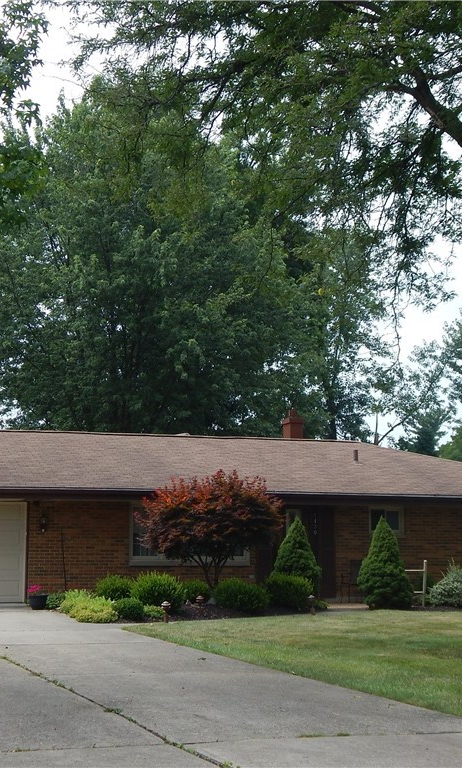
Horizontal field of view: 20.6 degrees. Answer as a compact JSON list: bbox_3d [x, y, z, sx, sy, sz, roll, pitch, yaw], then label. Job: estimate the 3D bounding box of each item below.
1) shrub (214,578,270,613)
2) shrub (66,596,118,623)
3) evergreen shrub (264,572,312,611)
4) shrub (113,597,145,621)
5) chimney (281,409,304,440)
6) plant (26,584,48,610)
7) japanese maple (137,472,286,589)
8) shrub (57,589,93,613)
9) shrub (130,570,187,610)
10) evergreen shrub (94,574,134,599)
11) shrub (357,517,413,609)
[{"bbox_3d":[0.221,4.221,25.595,1.147,0.646,1.050,1,-6,0],"label":"shrub"},{"bbox_3d":[-2.598,4.142,23.519,0.980,0.456,0.900,3,-6,-19],"label":"shrub"},{"bbox_3d":[1.176,4.260,26.238,1.052,0.734,1.000,1,-6,0],"label":"evergreen shrub"},{"bbox_3d":[-1.897,4.160,23.652,0.614,0.413,0.580,3,-6,-19],"label":"shrub"},{"bbox_3d":[1.723,1.204,35.138,0.430,1.030,0.530,3,-6,-19],"label":"chimney"},{"bbox_3d":[-3.961,4.349,26.004,0.440,0.495,0.440,3,-6,-19],"label":"plant"},{"bbox_3d":[-0.425,3.153,26.387,3.029,2.740,2.900,1,-6,0],"label":"japanese maple"},{"bbox_3d":[-3.025,4.207,24.747,0.720,0.452,0.700,3,-6,-19],"label":"shrub"},{"bbox_3d":[-1.438,4.115,25.408,1.139,0.770,1.050,1,-6,0],"label":"shrub"},{"bbox_3d":[-2.336,4.149,25.839,0.833,0.593,0.850,3,-6,-19],"label":"evergreen shrub"},{"bbox_3d":[3.308,3.789,27.232,1.199,1.931,1.150,1,-6,0],"label":"shrub"}]

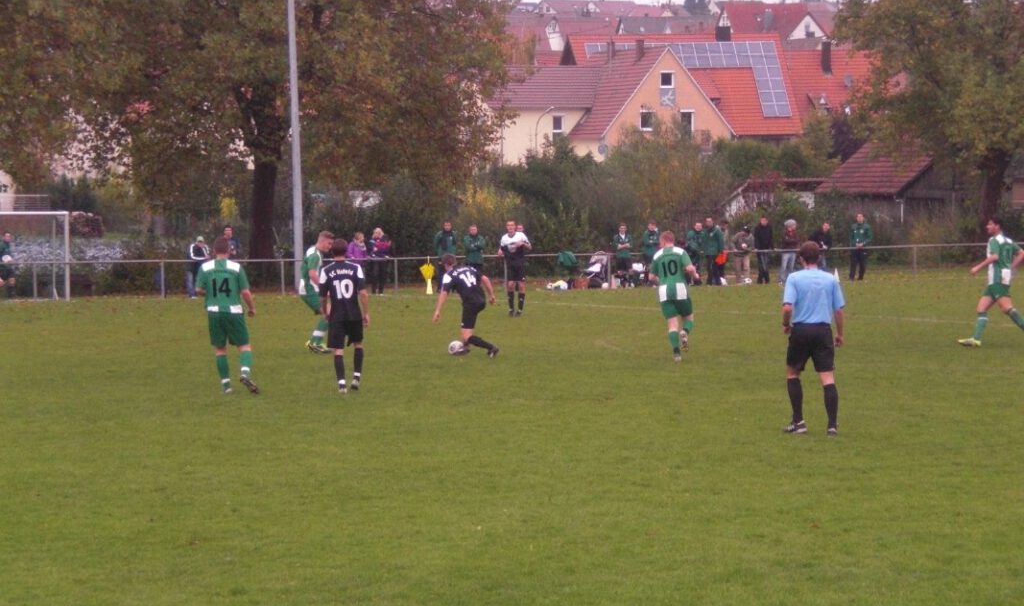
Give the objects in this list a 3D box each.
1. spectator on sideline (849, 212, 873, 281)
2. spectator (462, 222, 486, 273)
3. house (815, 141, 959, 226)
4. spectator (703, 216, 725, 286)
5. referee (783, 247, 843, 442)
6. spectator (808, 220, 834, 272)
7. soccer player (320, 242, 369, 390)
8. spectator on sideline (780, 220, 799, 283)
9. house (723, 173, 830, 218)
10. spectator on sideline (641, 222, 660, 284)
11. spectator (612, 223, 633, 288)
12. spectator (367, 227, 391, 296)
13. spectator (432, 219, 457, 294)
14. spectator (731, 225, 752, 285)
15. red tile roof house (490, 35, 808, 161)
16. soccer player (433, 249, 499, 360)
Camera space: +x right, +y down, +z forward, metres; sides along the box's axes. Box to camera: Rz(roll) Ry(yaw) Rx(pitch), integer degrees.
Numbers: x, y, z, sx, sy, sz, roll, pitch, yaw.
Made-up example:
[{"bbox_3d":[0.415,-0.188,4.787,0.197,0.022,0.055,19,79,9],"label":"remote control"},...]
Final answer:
[{"bbox_3d":[9.301,-1.503,90.000,0.580,1.804,0.380,0,2,7],"label":"spectator on sideline"},{"bbox_3d":[-0.960,-1.176,88.000,0.560,1.777,0.380,-1,2,2],"label":"spectator"},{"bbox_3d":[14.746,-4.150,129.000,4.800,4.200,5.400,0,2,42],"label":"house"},{"bbox_3d":[5.280,-1.356,88.800,0.520,1.800,0.380,-1,2,14],"label":"spectator"},{"bbox_3d":[2.776,0.325,31.100,0.560,1.774,0.400,-1,2,-10],"label":"referee"},{"bbox_3d":[8.292,-1.367,90.500,0.620,1.597,0.450,-1,2,-6],"label":"spectator"},{"bbox_3d":[-1.941,0.148,39.200,0.570,1.774,0.380,0,2,5],"label":"soccer player"},{"bbox_3d":[7.286,-1.355,88.700,0.500,1.710,0.380,-1,2,0],"label":"spectator on sideline"},{"bbox_3d":[10.392,-3.609,133.000,4.400,2.900,4.200,-1,2,-3],"label":"house"},{"bbox_3d":[3.673,-1.317,88.800,0.500,1.730,0.380,-1,2,6],"label":"spectator on sideline"},{"bbox_3d":[2.946,-1.254,89.500,0.530,1.701,0.380,0,2,3],"label":"spectator"},{"bbox_3d":[-3.411,-1.061,86.500,0.600,1.737,0.500,-1,2,-11],"label":"spectator"},{"bbox_3d":[-1.728,-1.187,87.000,0.570,1.810,0.380,-1,2,0],"label":"spectator"},{"bbox_3d":[6.213,-1.320,90.500,0.600,1.594,0.480,-1,2,0],"label":"spectator"},{"bbox_3d":[9.431,-13.646,233.000,18.000,10.300,14.500,-2,2,-20],"label":"red tile roof house"},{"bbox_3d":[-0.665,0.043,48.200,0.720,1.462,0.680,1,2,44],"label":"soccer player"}]

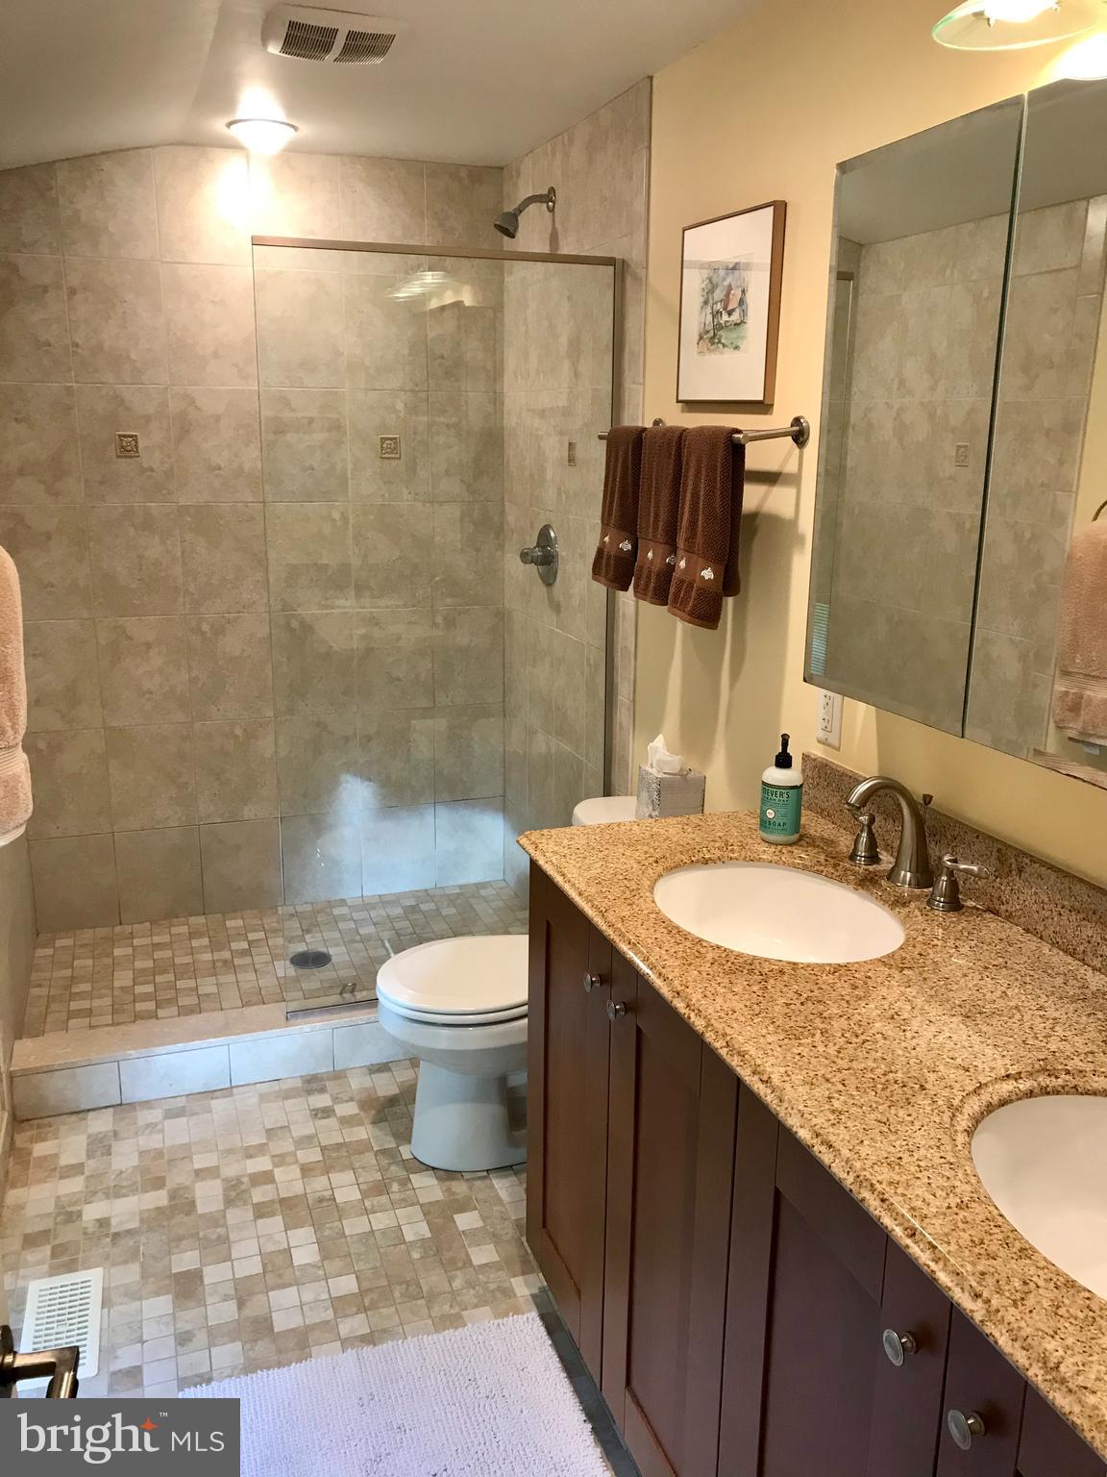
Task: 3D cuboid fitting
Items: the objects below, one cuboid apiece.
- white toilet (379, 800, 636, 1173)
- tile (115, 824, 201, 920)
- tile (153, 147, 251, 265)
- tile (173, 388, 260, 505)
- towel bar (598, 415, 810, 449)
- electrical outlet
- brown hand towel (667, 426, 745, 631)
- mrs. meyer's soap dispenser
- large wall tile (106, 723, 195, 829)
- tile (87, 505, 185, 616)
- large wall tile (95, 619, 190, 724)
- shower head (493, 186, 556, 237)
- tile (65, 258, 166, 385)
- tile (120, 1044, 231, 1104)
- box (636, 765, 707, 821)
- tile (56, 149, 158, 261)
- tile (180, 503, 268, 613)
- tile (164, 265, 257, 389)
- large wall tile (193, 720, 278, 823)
[{"bbox_3d":[-0.040,0.568,2.694,0.692,0.722,0.460,-4,15,-19],"label":"white toilet"},{"bbox_3d":[-1.225,0.425,3.720,0.249,0.297,0.012,-5,15,-19],"label":"tile"},{"bbox_3d":[-0.982,-1.495,3.361,0.252,0.306,0.010,-4,15,-19],"label":"tile"},{"bbox_3d":[-0.975,-0.851,3.475,0.249,0.327,0.012,-5,15,-19],"label":"tile"},{"bbox_3d":[0.272,-0.610,2.381,0.141,0.060,0.670,-5,15,-19],"label":"towel bar"},{"bbox_3d":[0.488,-0.044,2.097,0.007,0.114,0.070,-4,15,-19],"label":"electrical outlet"},{"bbox_3d":[0.280,-0.402,2.248,0.055,0.360,0.205,-5,15,-19],"label":"brown hand towel"},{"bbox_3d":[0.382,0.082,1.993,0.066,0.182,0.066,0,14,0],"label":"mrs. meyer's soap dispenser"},{"bbox_3d":[-1.222,0.122,3.641,0.249,0.327,0.012,-5,15,-19],"label":"large wall tile"},{"bbox_3d":[-1.231,-0.522,3.522,0.252,0.329,0.010,-4,15,-19],"label":"tile"},{"bbox_3d":[-1.234,-0.199,3.604,0.252,0.329,0.010,-4,15,-19],"label":"large wall tile"},{"bbox_3d":[-0.080,-1.411,3.204,0.167,0.137,0.070,-4,15,-19],"label":"shower head"},{"bbox_3d":[-1.209,-1.150,3.311,0.249,0.327,0.012,-5,15,-19],"label":"tile"},{"bbox_3d":[-0.919,0.816,2.907,0.252,0.113,0.010,-4,15,-19],"label":"tile"},{"bbox_3d":[0.254,0.125,2.575,0.108,0.118,0.108,-3,15,-15],"label":"box"},{"bbox_3d":[-1.206,-1.447,3.233,0.249,0.283,0.012,-5,15,-19],"label":"tile"},{"bbox_3d":[-0.990,-0.540,3.603,0.252,0.329,0.010,-4,15,-19],"label":"tile"},{"bbox_3d":[-0.972,-1.169,3.392,0.249,0.327,0.012,-5,15,-19],"label":"tile"},{"bbox_3d":[-0.985,0.103,3.723,0.249,0.327,0.012,-5,15,-19],"label":"large wall tile"}]

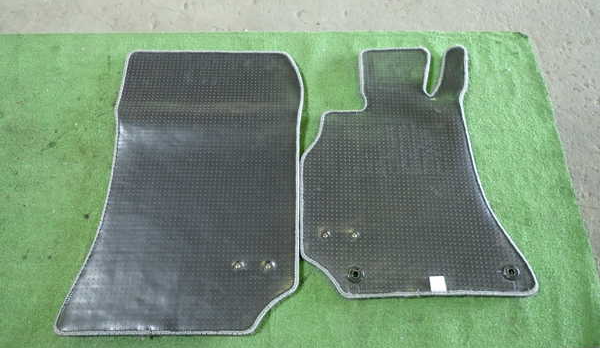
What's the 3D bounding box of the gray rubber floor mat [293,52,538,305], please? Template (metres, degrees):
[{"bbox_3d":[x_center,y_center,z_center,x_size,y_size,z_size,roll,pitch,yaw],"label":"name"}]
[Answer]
[{"bbox_3d":[0.271,-0.052,1.106,0.533,0.025,0.717,1,66,0],"label":"gray rubber floor mat"}]

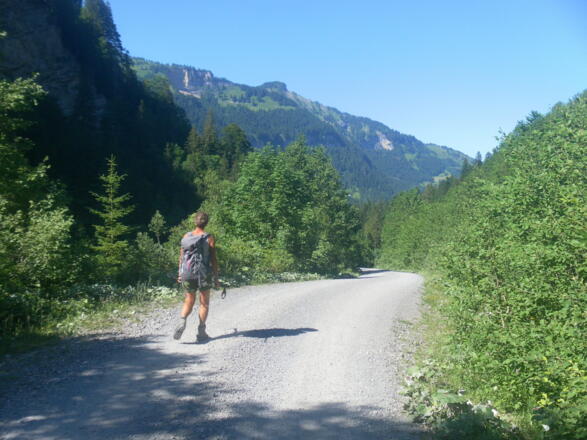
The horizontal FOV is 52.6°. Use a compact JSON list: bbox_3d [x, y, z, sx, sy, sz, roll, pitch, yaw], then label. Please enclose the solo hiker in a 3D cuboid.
[{"bbox_3d":[-1.230,0.720,7.580,0.560,1.690,0.680,0,-1,7],"label":"solo hiker"}]

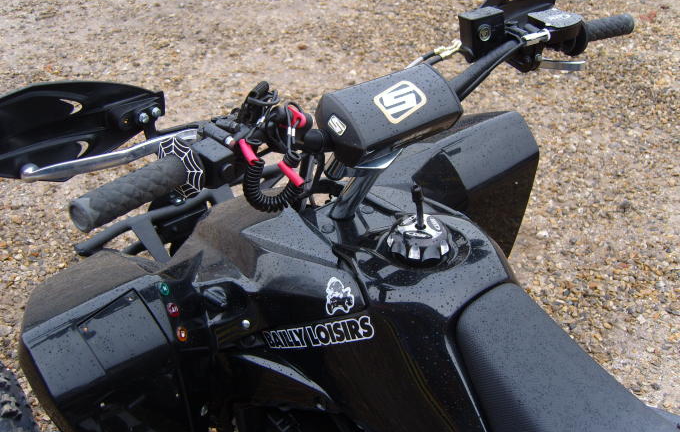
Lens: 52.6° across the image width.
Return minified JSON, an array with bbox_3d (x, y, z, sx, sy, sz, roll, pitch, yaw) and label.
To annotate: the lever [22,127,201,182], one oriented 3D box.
[{"bbox_3d":[-0.214,-0.062,0.650,0.163,0.020,0.032,-14,38,-18],"label":"lever"}]

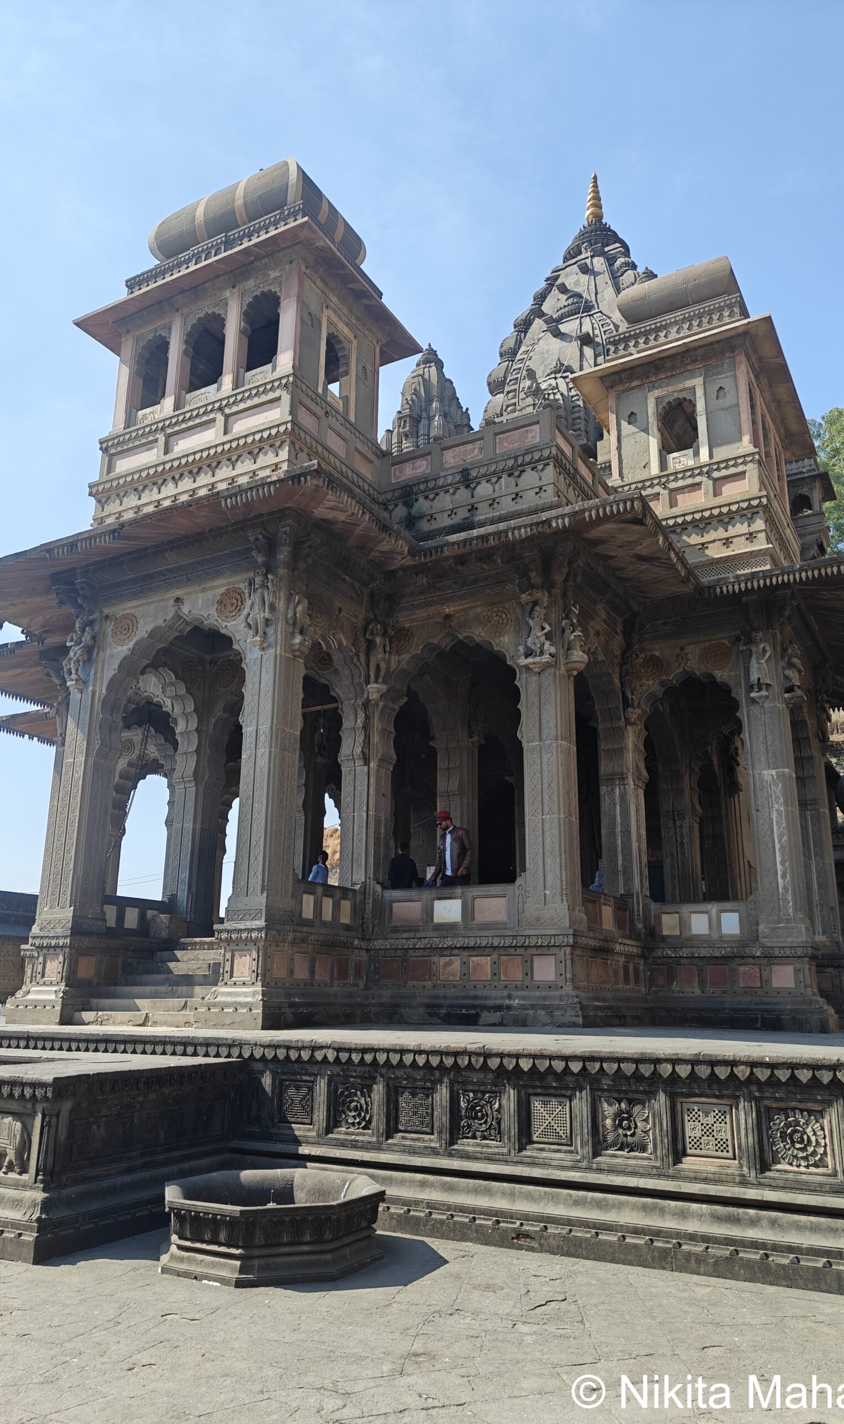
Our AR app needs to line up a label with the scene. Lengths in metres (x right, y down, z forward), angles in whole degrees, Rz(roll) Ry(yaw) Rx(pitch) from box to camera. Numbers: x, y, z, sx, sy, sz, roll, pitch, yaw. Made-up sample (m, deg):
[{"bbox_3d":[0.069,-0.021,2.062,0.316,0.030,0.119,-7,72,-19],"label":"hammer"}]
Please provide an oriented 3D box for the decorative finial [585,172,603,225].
[{"bbox_3d":[6.436,-19.237,36.966,0.660,2.420,0.660,-8,-19,28],"label":"decorative finial"}]

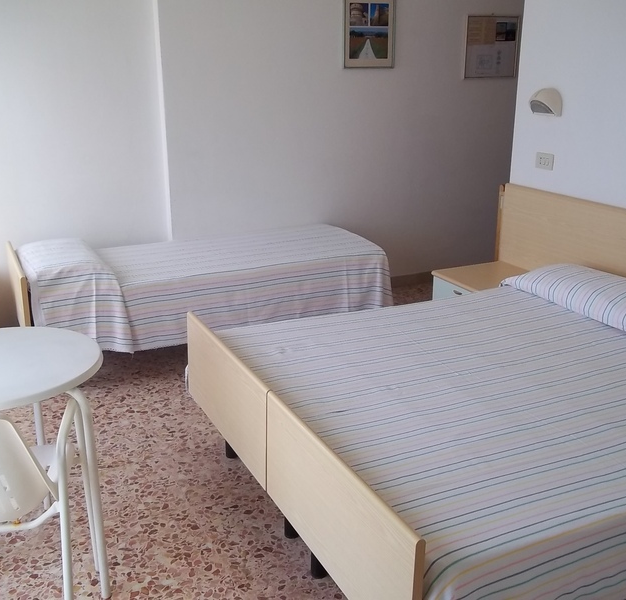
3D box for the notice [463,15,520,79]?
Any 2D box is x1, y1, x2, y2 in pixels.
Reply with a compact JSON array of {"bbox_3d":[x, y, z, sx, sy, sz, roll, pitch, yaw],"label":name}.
[{"bbox_3d":[1.230,-1.741,5.096,0.440,0.402,0.025,-9,20,-24],"label":"notice"}]

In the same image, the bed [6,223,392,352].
[{"bbox_3d":[-0.607,-0.049,4.196,1.970,0.635,0.880,-9,20,-24],"label":"bed"}]

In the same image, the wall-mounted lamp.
[{"bbox_3d":[1.144,-0.989,3.701,0.120,0.132,0.168,-9,20,-24],"label":"wall-mounted lamp"}]

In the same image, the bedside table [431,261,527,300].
[{"bbox_3d":[0.948,0.104,3.966,0.460,0.475,0.450,-9,20,-24],"label":"bedside table"}]

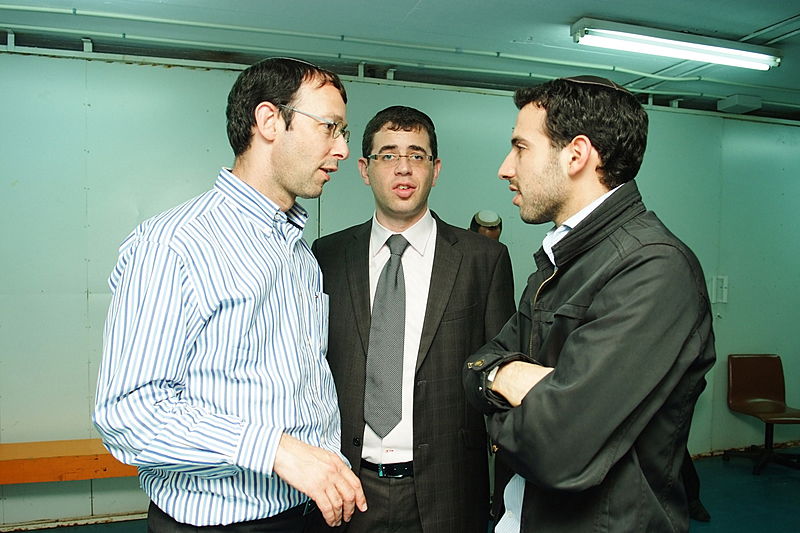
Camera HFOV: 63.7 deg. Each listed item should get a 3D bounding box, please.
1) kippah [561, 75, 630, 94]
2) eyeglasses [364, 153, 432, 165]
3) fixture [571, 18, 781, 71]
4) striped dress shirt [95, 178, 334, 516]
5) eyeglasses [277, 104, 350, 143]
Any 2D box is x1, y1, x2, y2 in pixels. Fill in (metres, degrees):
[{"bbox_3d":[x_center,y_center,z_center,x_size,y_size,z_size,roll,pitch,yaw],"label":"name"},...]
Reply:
[{"bbox_3d":[0.323,-0.291,1.045,0.130,0.037,0.130,13,2,-1],"label":"kippah"},{"bbox_3d":[-0.002,-0.231,1.470,0.143,0.038,0.142,1,3,-4],"label":"eyeglasses"},{"bbox_3d":[1.393,-1.085,3.150,1.230,0.088,0.120,0,3,-20],"label":"fixture"},{"bbox_3d":[-0.238,0.117,1.080,0.360,0.570,0.500,2,3,27],"label":"striped dress shirt"},{"bbox_3d":[-0.160,-0.246,1.085,0.140,0.042,0.140,22,6,8],"label":"eyeglasses"}]

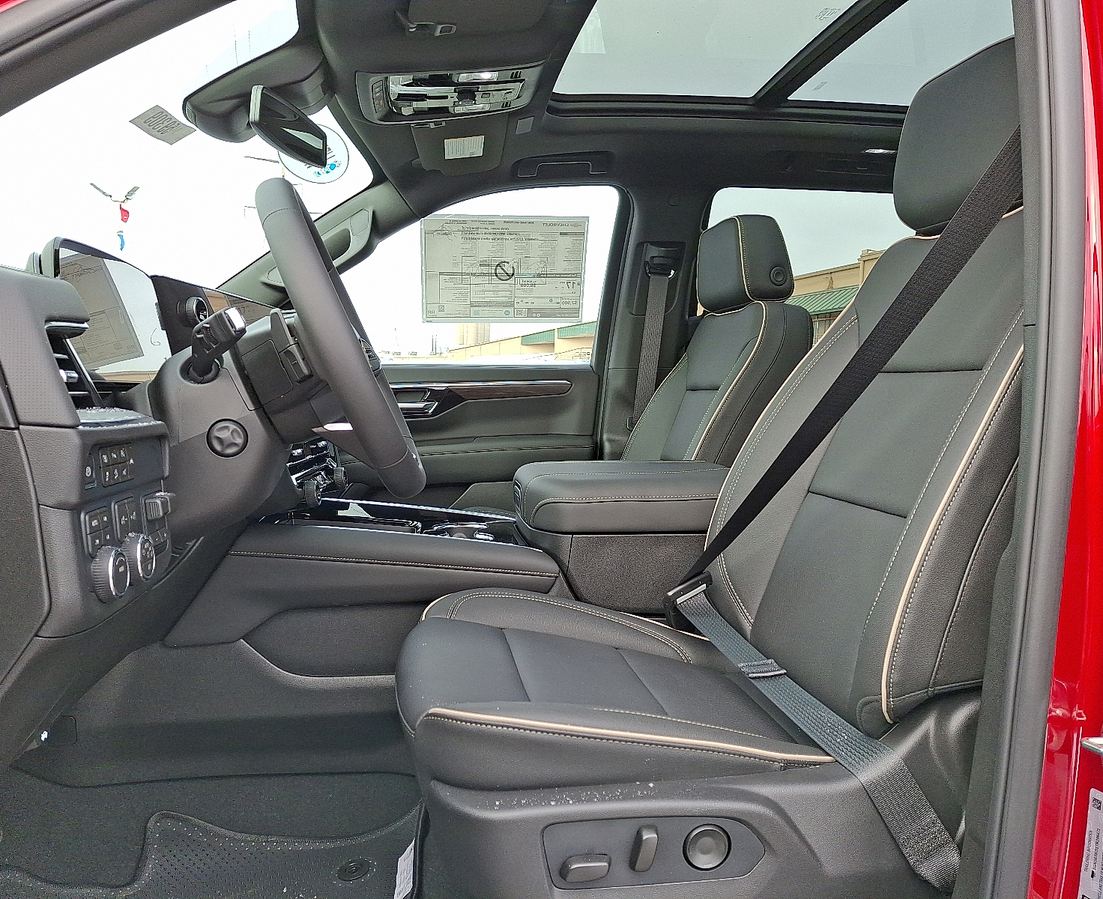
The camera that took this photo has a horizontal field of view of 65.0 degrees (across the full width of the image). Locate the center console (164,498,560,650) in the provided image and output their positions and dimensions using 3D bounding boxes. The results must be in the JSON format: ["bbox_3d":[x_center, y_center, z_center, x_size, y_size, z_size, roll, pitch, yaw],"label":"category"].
[{"bbox_3d":[-0.271,0.175,1.407,0.560,0.165,0.370,-1,6,-7],"label":"center console"}]

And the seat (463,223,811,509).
[{"bbox_3d":[0.096,-0.009,1.857,0.750,0.960,0.550,-1,6,-7],"label":"seat"}]

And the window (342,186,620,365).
[{"bbox_3d":[-0.207,-0.436,2.224,0.755,0.460,0.060,-1,23,-7],"label":"window"}]

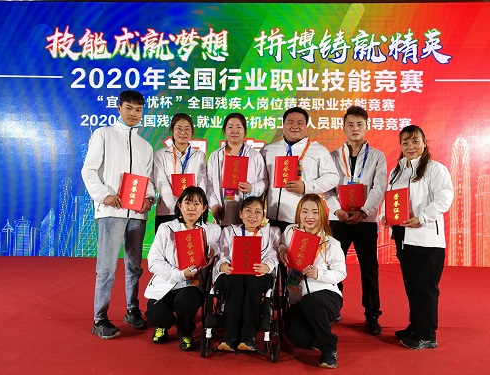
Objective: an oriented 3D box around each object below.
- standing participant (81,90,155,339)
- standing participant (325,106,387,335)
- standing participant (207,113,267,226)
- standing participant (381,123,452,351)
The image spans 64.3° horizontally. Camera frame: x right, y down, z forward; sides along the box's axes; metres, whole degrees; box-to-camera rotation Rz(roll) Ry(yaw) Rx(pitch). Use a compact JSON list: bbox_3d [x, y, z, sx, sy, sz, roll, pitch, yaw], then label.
[{"bbox_3d":[-0.951,0.183,2.920,0.520,1.800,0.440,0,2,-22],"label":"standing participant"},{"bbox_3d":[0.841,0.238,2.980,0.490,1.730,0.400,1,2,8],"label":"standing participant"},{"bbox_3d":[-0.060,0.247,3.080,0.480,1.680,0.370,1,-1,2],"label":"standing participant"},{"bbox_3d":[1.205,0.330,2.730,0.470,1.540,0.400,0,-1,43],"label":"standing participant"}]

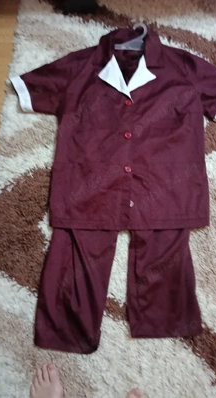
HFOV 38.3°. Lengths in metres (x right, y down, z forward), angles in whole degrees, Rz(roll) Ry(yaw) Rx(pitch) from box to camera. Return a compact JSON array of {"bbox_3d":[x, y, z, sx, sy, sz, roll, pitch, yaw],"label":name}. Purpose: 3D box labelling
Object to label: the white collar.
[{"bbox_3d":[0.067,-0.426,1.085,0.200,0.035,0.185,0,75,0],"label":"white collar"}]

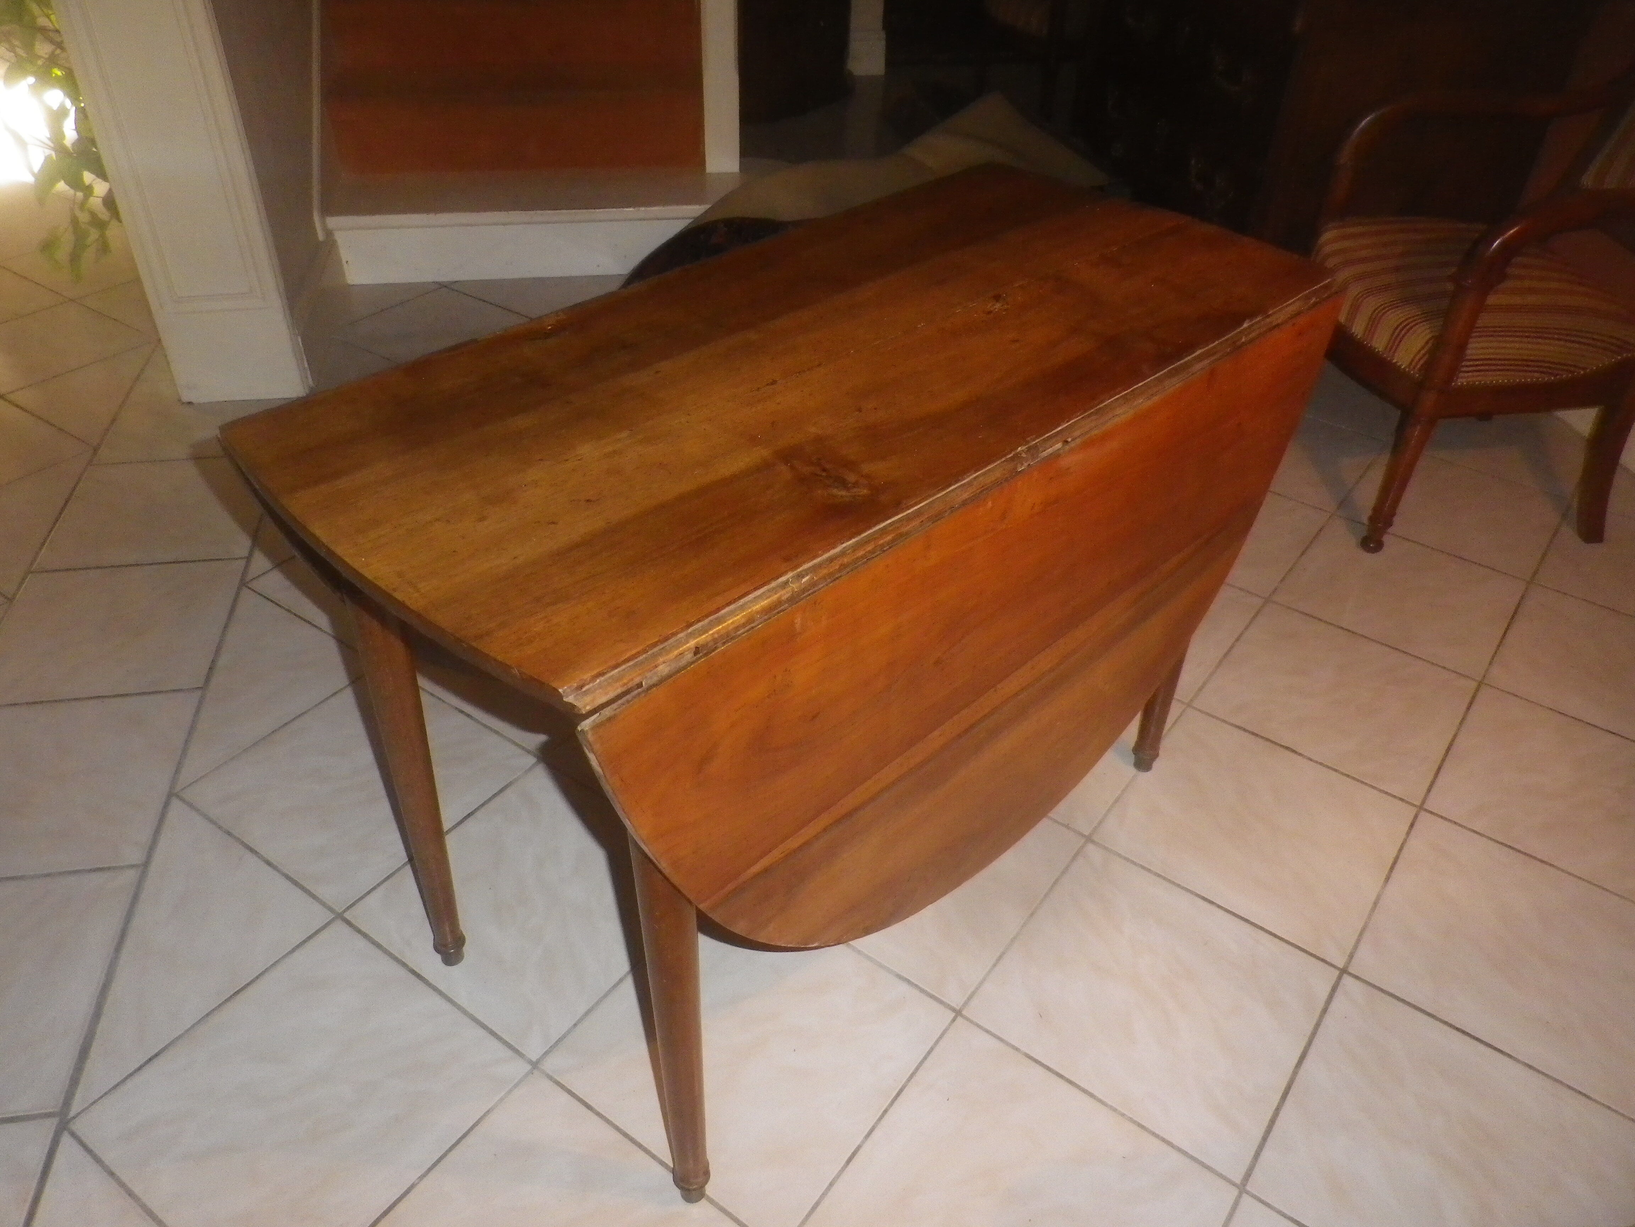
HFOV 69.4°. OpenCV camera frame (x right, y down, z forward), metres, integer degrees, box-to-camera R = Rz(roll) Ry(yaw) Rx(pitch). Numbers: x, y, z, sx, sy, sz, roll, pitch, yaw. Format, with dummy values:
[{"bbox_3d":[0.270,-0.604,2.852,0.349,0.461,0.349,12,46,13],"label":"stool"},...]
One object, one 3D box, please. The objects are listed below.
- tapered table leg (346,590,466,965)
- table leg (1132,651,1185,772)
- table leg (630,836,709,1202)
[{"bbox_3d":[-0.431,0.172,1.252,0.053,0.632,0.053,31,46,33],"label":"tapered table leg"},{"bbox_3d":[0.485,-0.024,1.538,0.053,0.632,0.053,31,46,33],"label":"table leg"},{"bbox_3d":[-0.121,0.351,1.028,0.053,0.632,0.053,31,46,33],"label":"table leg"}]

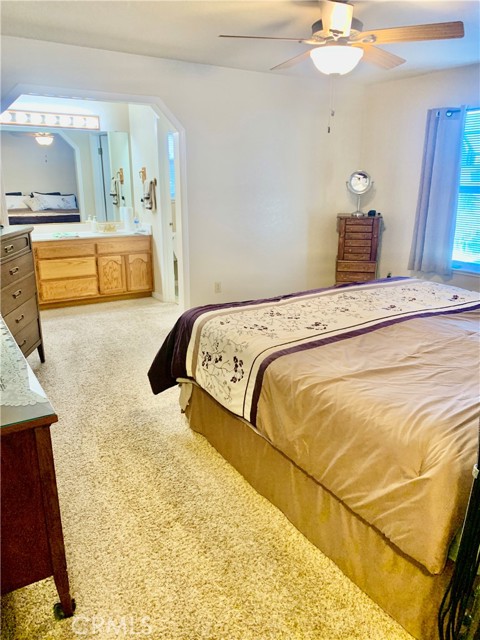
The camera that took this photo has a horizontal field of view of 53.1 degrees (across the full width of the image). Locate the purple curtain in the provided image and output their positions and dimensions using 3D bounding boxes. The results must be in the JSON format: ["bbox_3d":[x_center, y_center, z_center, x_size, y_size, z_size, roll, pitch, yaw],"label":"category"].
[{"bbox_3d":[2.037,-1.288,4.936,0.120,1.649,0.508,-10,19,-31],"label":"purple curtain"}]

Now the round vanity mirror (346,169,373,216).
[{"bbox_3d":[1.324,-1.400,5.347,0.290,0.485,0.150,2,16,6],"label":"round vanity mirror"}]

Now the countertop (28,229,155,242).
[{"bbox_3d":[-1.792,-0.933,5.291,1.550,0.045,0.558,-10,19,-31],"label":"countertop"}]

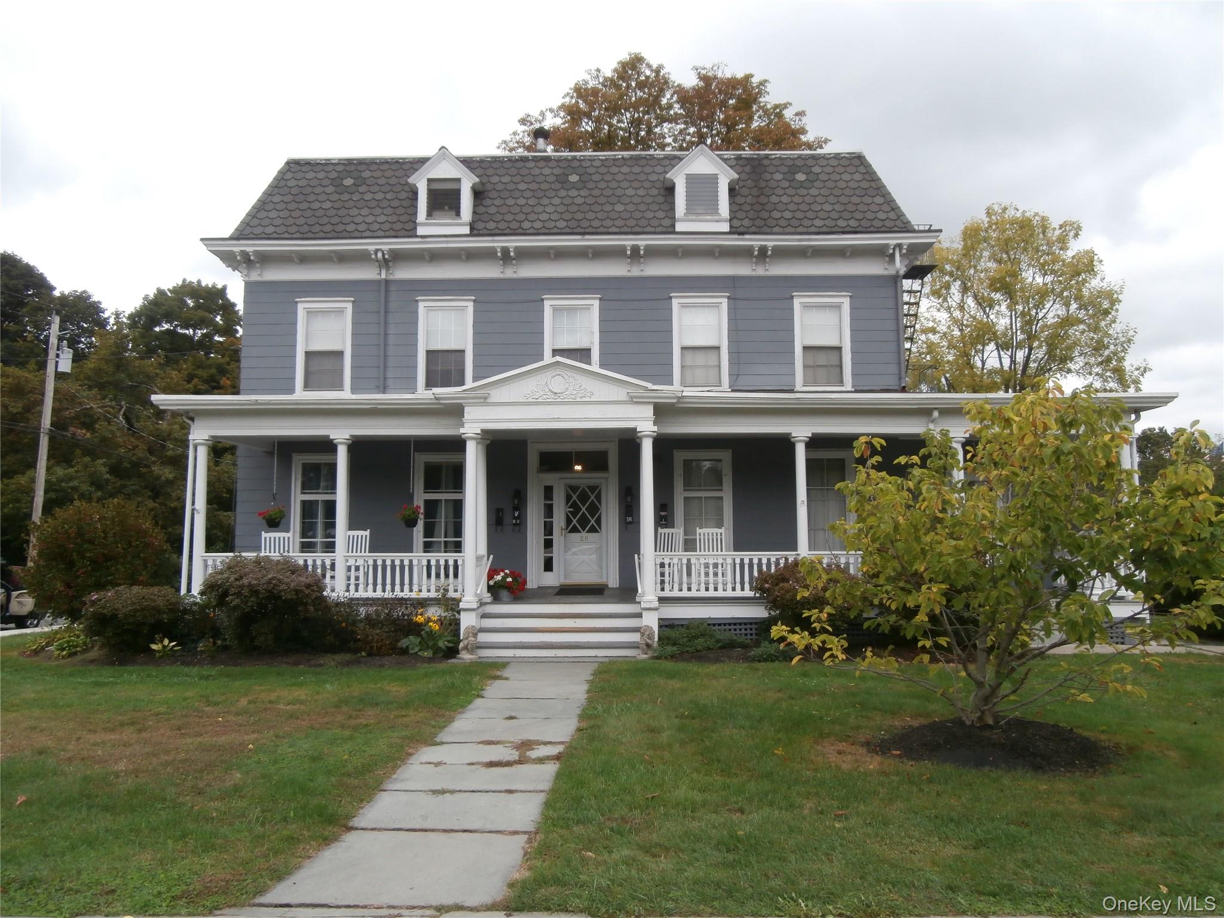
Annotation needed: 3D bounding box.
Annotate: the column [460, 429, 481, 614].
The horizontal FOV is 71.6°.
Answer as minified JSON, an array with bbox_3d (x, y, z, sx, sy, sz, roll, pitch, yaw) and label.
[{"bbox_3d":[-2.151,0.906,12.881,0.310,2.760,0.310,0,-5,1],"label":"column"}]

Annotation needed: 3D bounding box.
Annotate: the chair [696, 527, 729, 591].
[{"bbox_3d":[1.722,1.747,14.616,0.580,1.120,0.820,0,-5,-7],"label":"chair"}]

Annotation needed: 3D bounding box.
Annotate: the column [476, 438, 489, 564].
[{"bbox_3d":[-2.192,0.971,14.265,0.336,2.762,0.336,0,-5,1],"label":"column"}]

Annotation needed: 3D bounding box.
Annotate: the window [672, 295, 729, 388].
[{"bbox_3d":[1.715,-2.282,16.501,1.085,1.852,0.150,0,-5,1],"label":"window"}]

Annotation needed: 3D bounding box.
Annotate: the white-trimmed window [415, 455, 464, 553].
[{"bbox_3d":[-3.365,1.206,16.853,1.180,2.620,0.150,0,-5,1],"label":"white-trimmed window"}]

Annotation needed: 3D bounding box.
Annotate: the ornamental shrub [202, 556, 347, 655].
[{"bbox_3d":[-5.220,2.254,13.005,2.202,1.552,1.729,0,-5,1],"label":"ornamental shrub"}]

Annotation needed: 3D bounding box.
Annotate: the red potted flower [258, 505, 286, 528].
[{"bbox_3d":[-5.902,1.003,14.715,0.471,0.397,0.420,0,-5,1],"label":"red potted flower"}]

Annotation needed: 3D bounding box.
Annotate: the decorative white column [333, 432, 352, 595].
[{"bbox_3d":[-4.563,0.984,14.312,0.336,2.762,0.336,0,-5,1],"label":"decorative white column"}]

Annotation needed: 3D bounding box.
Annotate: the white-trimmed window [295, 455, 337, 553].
[{"bbox_3d":[-5.724,1.128,16.655,1.148,2.469,0.158,0,-5,1],"label":"white-trimmed window"}]

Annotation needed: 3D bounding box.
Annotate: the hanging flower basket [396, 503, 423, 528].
[{"bbox_3d":[-3.421,0.955,14.371,0.464,0.404,0.415,0,-5,1],"label":"hanging flower basket"}]

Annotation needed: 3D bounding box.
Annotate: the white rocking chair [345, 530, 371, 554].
[{"bbox_3d":[-4.739,1.861,15.410,0.593,1.167,0.810,0,-5,1],"label":"white rocking chair"}]

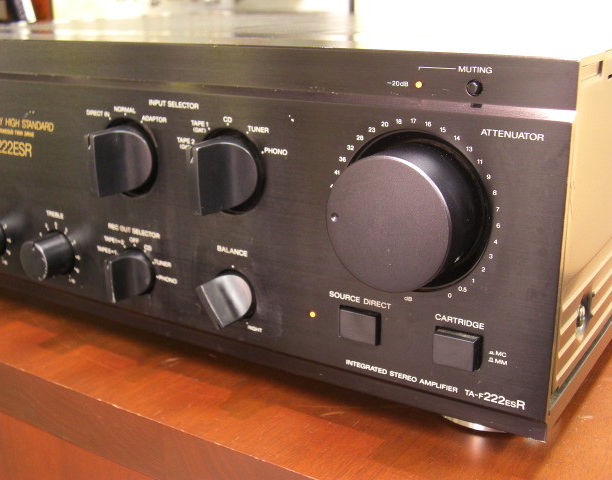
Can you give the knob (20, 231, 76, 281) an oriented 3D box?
[{"bbox_3d":[-0.125,0.009,0.402,0.021,0.021,0.015,10,20,31],"label":"knob"}]

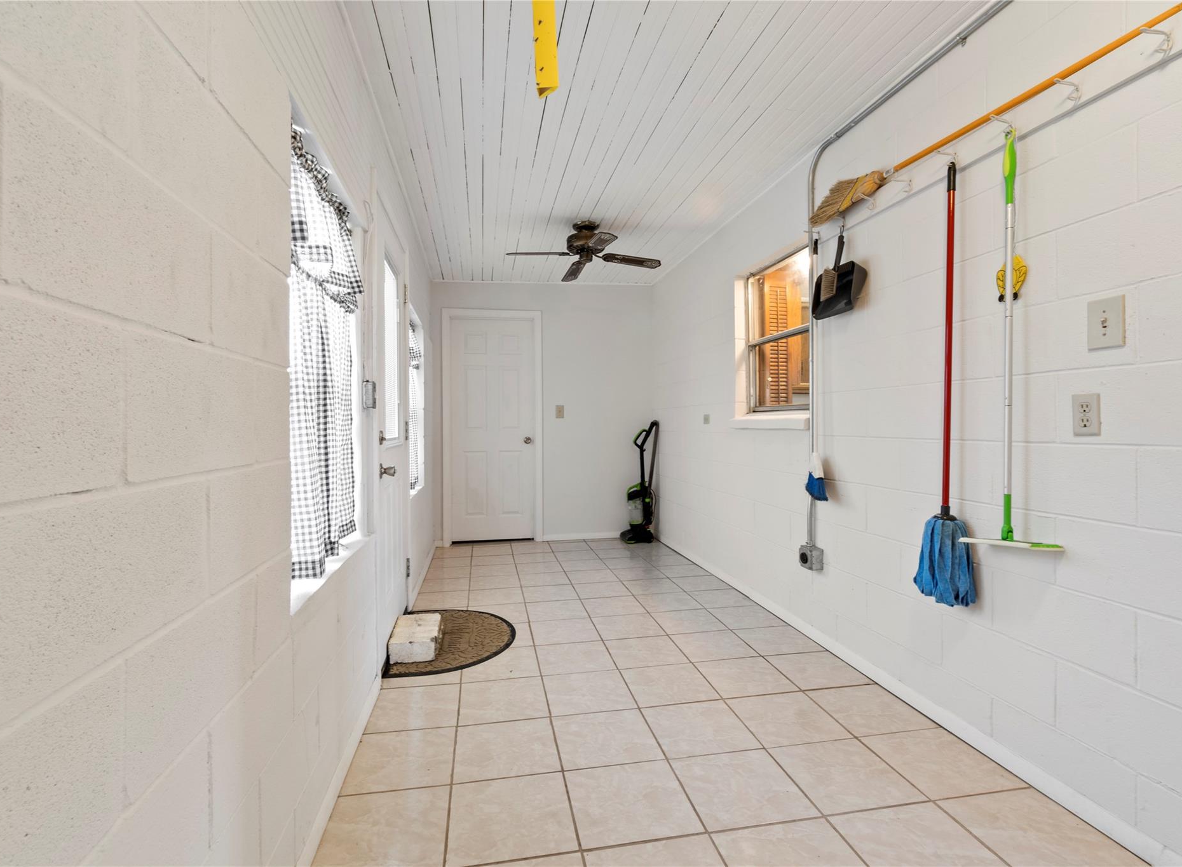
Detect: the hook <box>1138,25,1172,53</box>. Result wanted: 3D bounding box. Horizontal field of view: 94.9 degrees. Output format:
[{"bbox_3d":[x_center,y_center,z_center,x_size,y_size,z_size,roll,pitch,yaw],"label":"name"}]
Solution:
[{"bbox_3d":[1.322,-0.921,1.272,0.082,0.060,0.024,0,1,-10],"label":"hook"}]

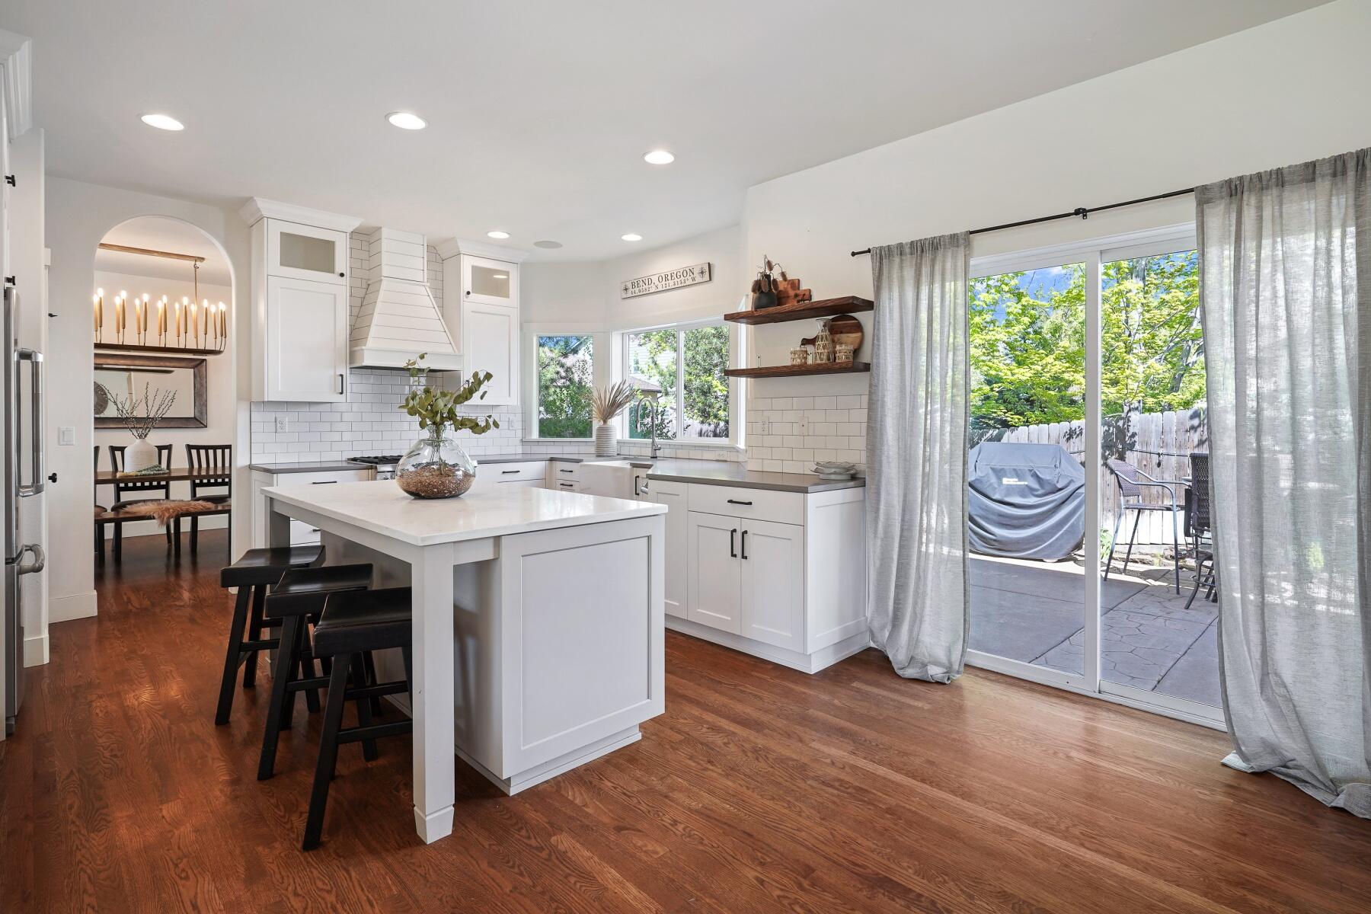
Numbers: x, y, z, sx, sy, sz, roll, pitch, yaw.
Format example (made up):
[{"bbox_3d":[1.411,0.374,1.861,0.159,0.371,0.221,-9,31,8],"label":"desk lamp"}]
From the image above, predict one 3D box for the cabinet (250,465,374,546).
[{"bbox_3d":[-2.690,0.528,4.675,0.610,0.885,0.620,3,4,44],"label":"cabinet"}]

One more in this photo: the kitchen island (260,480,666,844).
[{"bbox_3d":[-1.090,0.625,2.897,0.970,0.914,1.947,-3,4,-44],"label":"kitchen island"}]

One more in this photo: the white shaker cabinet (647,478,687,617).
[{"bbox_3d":[0.107,0.536,4.107,0.607,0.800,0.340,-3,4,-44],"label":"white shaker cabinet"}]

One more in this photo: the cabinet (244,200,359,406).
[{"bbox_3d":[-2.783,-1.075,4.705,0.420,1.360,0.660,3,4,44],"label":"cabinet"}]

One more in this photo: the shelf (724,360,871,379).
[{"bbox_3d":[0.643,-0.497,3.791,0.240,0.048,0.895,-3,4,-44],"label":"shelf"}]

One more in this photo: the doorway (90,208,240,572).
[{"bbox_3d":[-3.510,-0.302,4.400,0.140,2.580,0.750,3,4,44],"label":"doorway"}]

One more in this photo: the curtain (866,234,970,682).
[{"bbox_3d":[1.147,-0.009,3.263,0.180,2.140,0.520,-3,4,-44],"label":"curtain"}]

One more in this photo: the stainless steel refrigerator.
[{"bbox_3d":[-3.199,0.205,2.644,0.760,1.780,0.910,-3,4,-44],"label":"stainless steel refrigerator"}]

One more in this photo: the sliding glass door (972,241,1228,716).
[{"bbox_3d":[1.800,0.062,2.820,0.120,2.040,1.780,-3,4,-43],"label":"sliding glass door"}]

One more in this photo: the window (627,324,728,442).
[{"bbox_3d":[-0.100,-0.629,5.600,0.100,1.000,1.360,-3,4,-43],"label":"window"}]

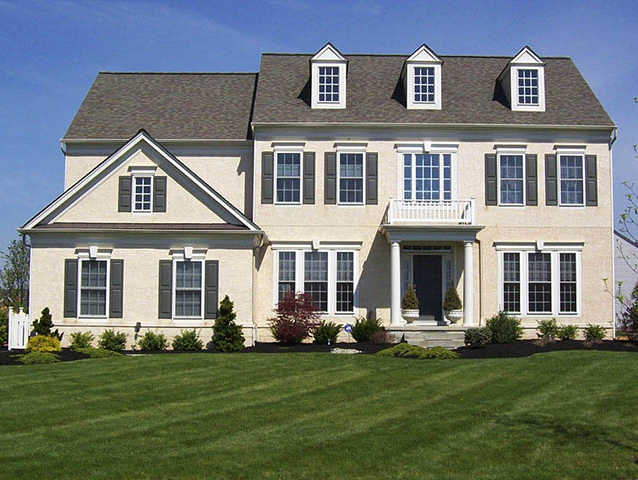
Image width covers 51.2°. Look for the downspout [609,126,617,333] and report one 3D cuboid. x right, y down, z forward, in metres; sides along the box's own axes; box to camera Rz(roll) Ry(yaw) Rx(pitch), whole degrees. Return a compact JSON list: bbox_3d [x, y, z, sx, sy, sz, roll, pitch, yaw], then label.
[{"bbox_3d":[9.193,-0.225,20.732,0.150,6.573,0.300,0,-3,0],"label":"downspout"}]

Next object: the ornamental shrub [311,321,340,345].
[{"bbox_3d":[0.229,2.821,20.300,0.900,0.730,0.850,0,-5,-1],"label":"ornamental shrub"}]

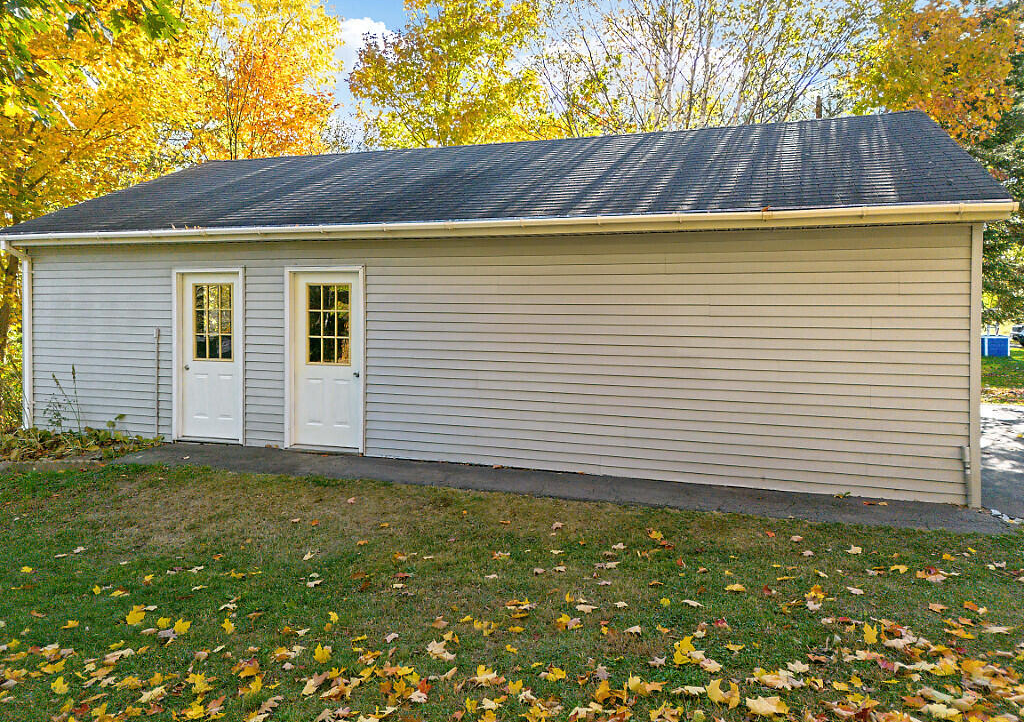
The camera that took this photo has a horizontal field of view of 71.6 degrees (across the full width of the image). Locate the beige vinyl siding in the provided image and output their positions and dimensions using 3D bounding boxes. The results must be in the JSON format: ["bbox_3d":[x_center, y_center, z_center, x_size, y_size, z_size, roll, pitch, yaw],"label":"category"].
[{"bbox_3d":[-1.275,-0.140,7.900,11.050,2.430,0.120,1,2,18],"label":"beige vinyl siding"}]

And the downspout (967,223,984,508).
[{"bbox_3d":[4.000,0.030,6.120,0.100,2.420,0.090,0,1,18],"label":"downspout"}]

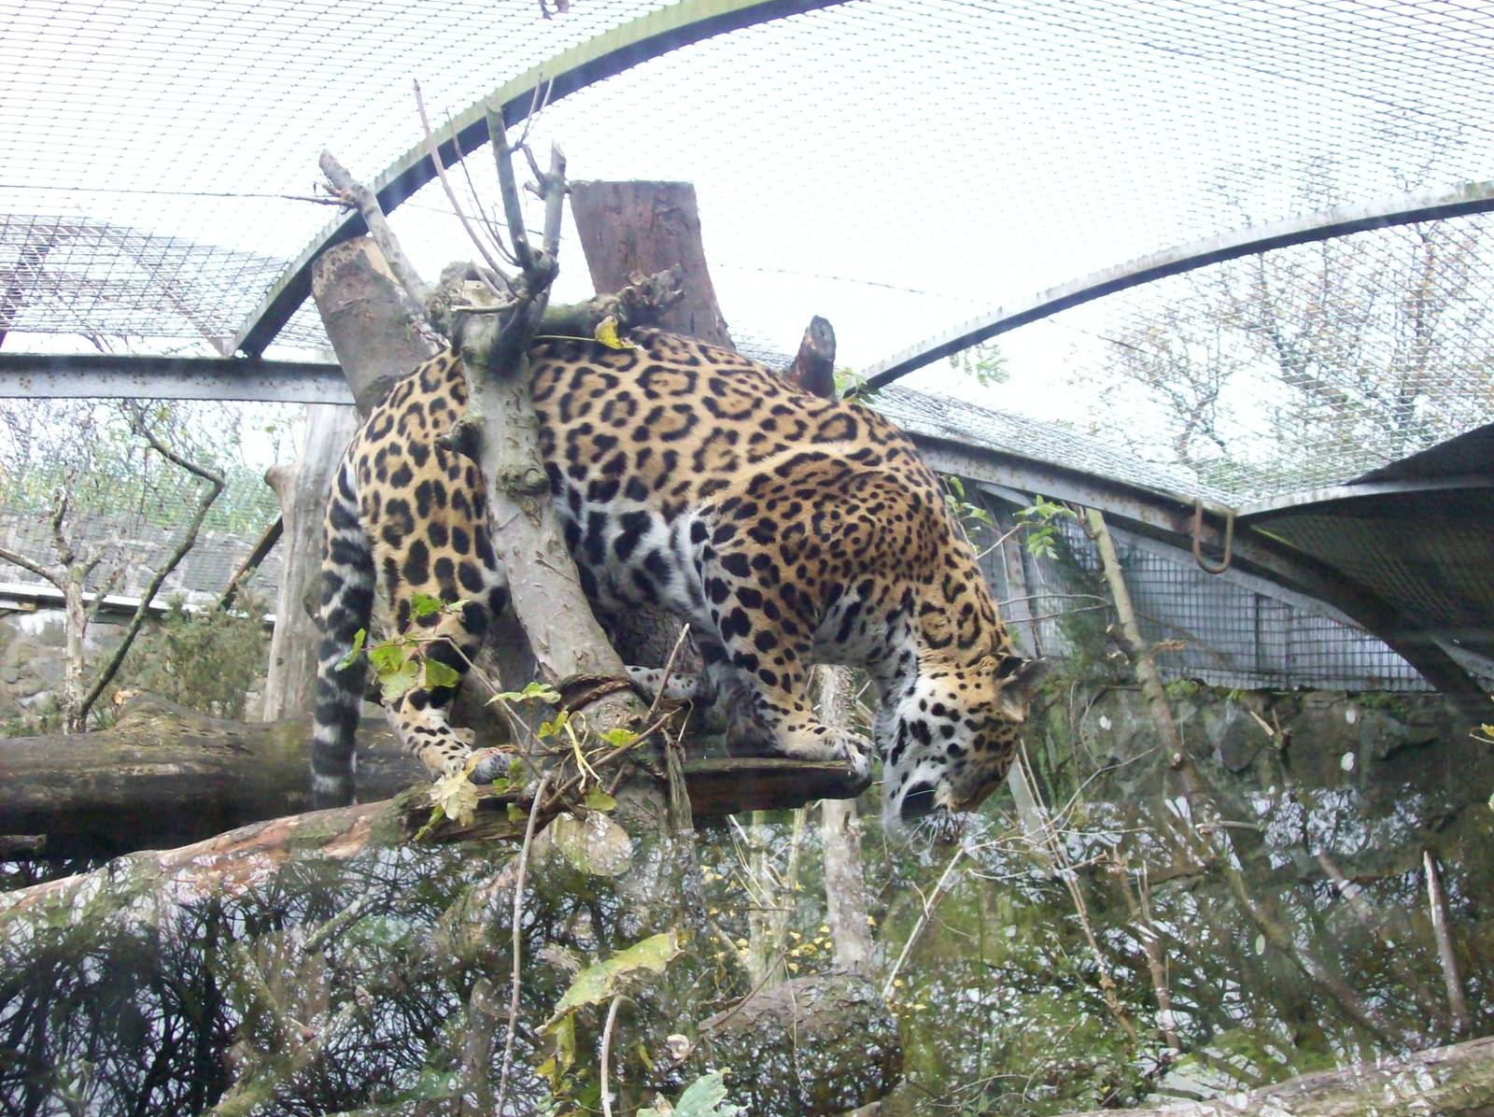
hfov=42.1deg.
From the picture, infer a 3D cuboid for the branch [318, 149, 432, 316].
[{"bbox_3d":[-0.591,-0.526,3.100,0.060,0.300,0.050,-35,0,0],"label":"branch"}]

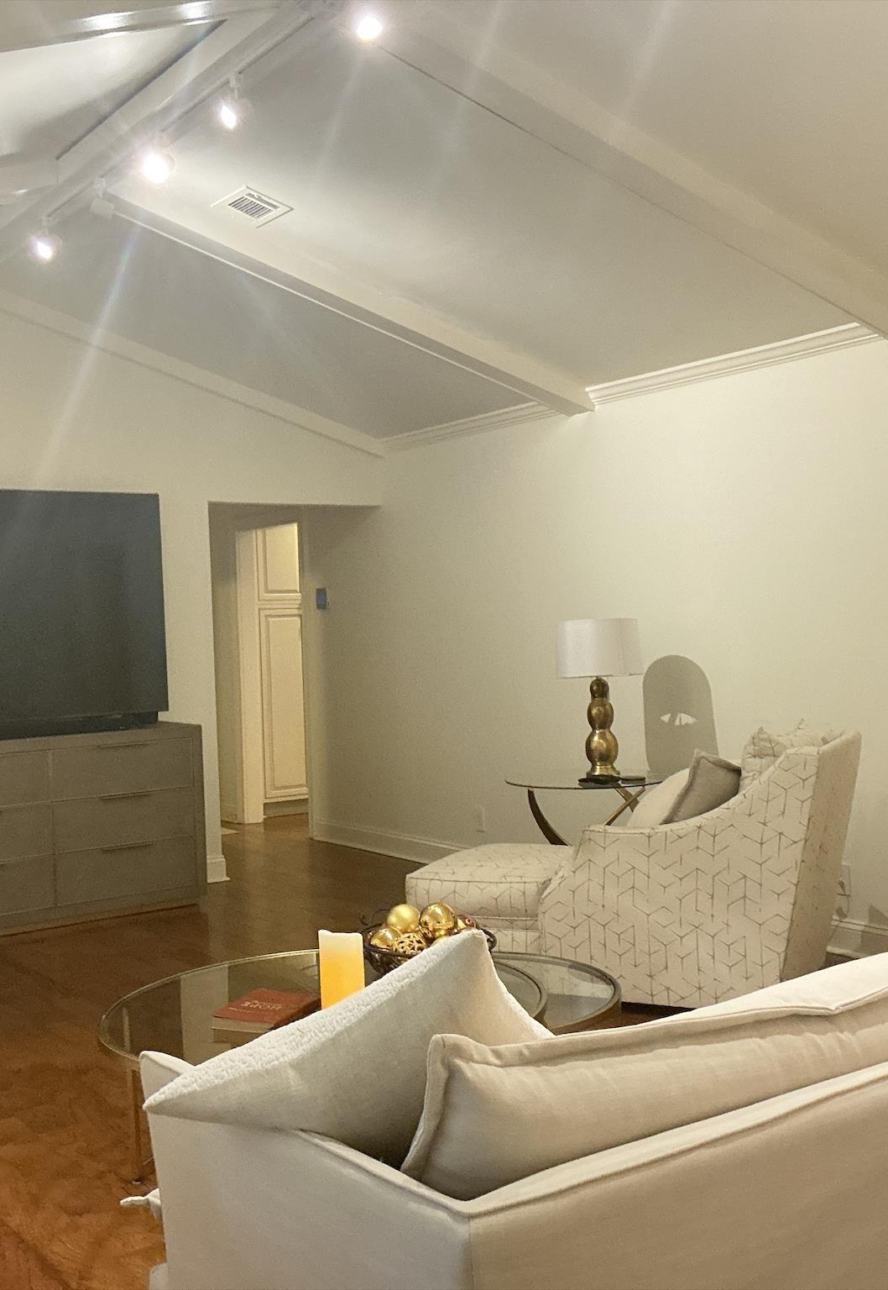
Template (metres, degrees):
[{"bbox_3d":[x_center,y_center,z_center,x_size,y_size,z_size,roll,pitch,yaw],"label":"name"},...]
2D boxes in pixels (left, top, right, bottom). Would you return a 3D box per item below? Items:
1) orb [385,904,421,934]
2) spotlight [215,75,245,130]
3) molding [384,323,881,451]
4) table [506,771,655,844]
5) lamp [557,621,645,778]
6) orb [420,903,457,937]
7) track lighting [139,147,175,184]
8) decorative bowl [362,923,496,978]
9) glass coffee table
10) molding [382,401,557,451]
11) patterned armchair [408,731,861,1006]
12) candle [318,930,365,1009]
[{"bbox_3d":[-0.097,0.673,3.400,0.083,0.083,0.083,-2,1,0],"label":"orb"},{"bbox_3d":[-0.643,-1.637,4.200,0.110,0.160,0.090,-2,1,-36],"label":"spotlight"},{"bbox_3d":[0.620,-1.134,6.446,0.070,0.091,3.425,-3,1,-35],"label":"molding"},{"bbox_3d":[0.623,0.887,5.852,0.705,0.650,0.705,-3,1,-35],"label":"table"},{"bbox_3d":[0.662,0.230,5.880,0.370,0.685,0.370,-2,1,0],"label":"lamp"},{"bbox_3d":[-0.012,0.673,3.380,0.092,0.092,0.092,-2,1,0],"label":"orb"},{"bbox_3d":[-0.911,-1.524,4.420,0.095,0.105,0.100,-2,1,14],"label":"track lighting"},{"bbox_3d":[-0.034,0.792,3.412,0.326,0.135,0.326,-2,1,-1],"label":"decorative bowl"},{"bbox_3d":[-0.161,1.057,3.332,1.300,0.455,1.050,-2,1,-36],"label":"glass coffee table"},{"bbox_3d":[0.096,-1.129,7.184,0.070,0.091,1.616,-3,1,-35],"label":"molding"},{"bbox_3d":[0.701,0.779,5.064,1.461,0.900,0.800,-1,1,25],"label":"patterned armchair"},{"bbox_3d":[-0.230,0.763,3.175,0.100,0.215,0.100,-2,1,-5],"label":"candle"}]

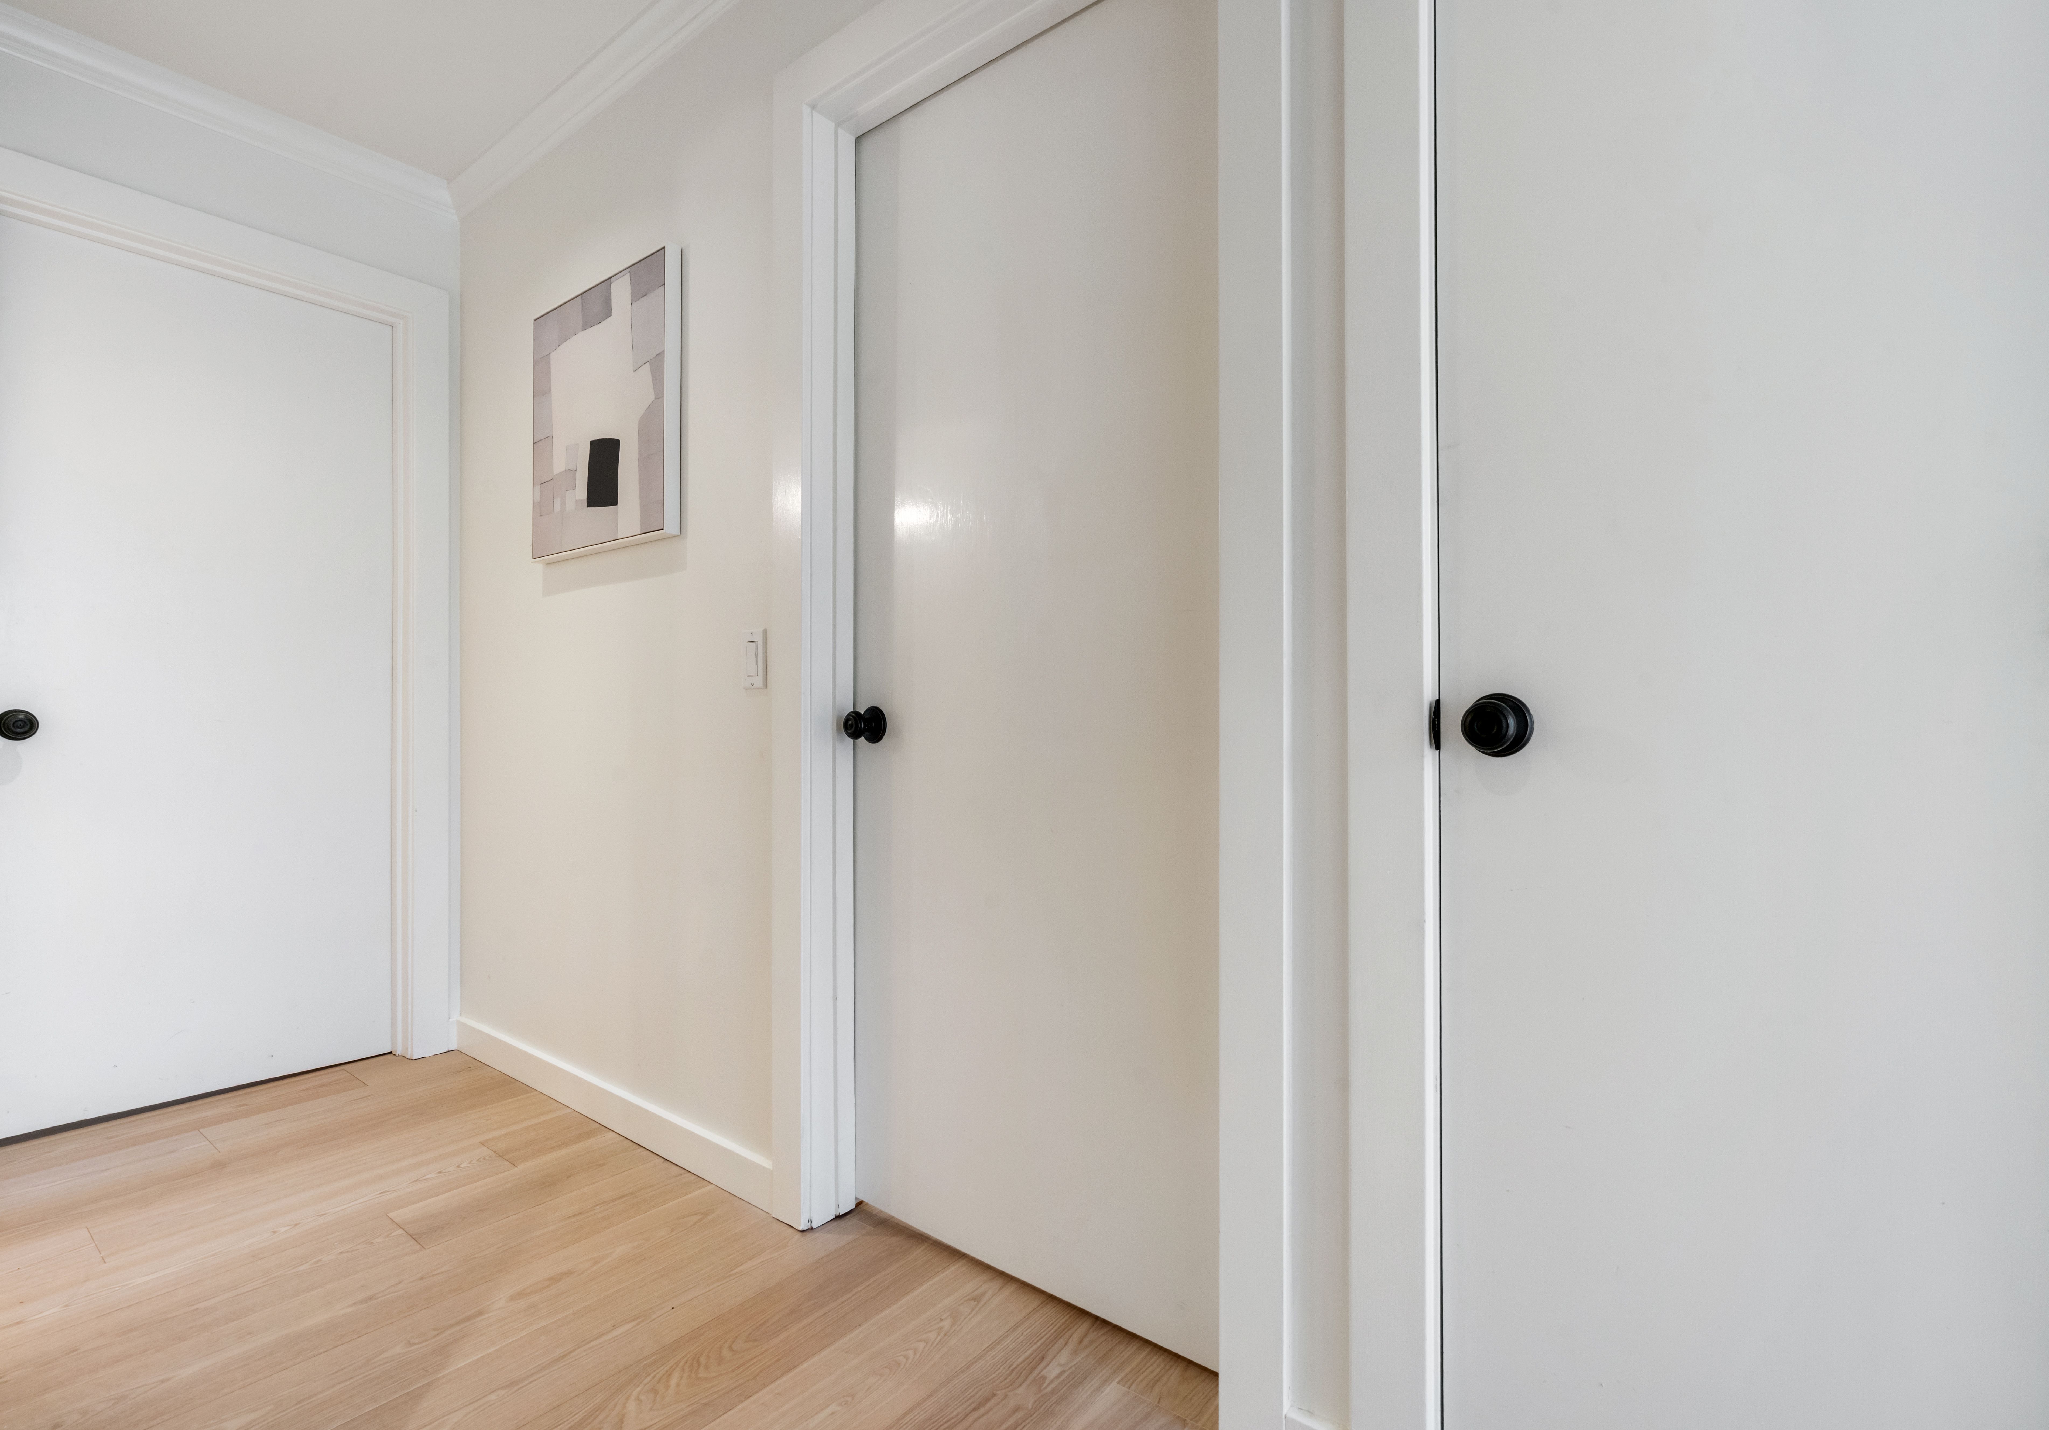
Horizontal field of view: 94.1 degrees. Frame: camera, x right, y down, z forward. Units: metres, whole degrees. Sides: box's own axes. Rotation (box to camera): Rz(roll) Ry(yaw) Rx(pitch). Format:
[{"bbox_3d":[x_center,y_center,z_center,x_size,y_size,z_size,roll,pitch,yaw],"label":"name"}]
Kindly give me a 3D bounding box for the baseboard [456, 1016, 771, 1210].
[{"bbox_3d":[-1.036,0.904,2.257,1.449,0.086,0.019,0,0,39],"label":"baseboard"}]

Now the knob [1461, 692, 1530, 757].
[{"bbox_3d":[0.495,0.012,1.009,0.067,0.067,0.062,0,0,39],"label":"knob"}]

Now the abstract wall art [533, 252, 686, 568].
[{"bbox_3d":[-0.978,-0.686,2.207,0.599,0.598,0.038,0,0,39],"label":"abstract wall art"}]

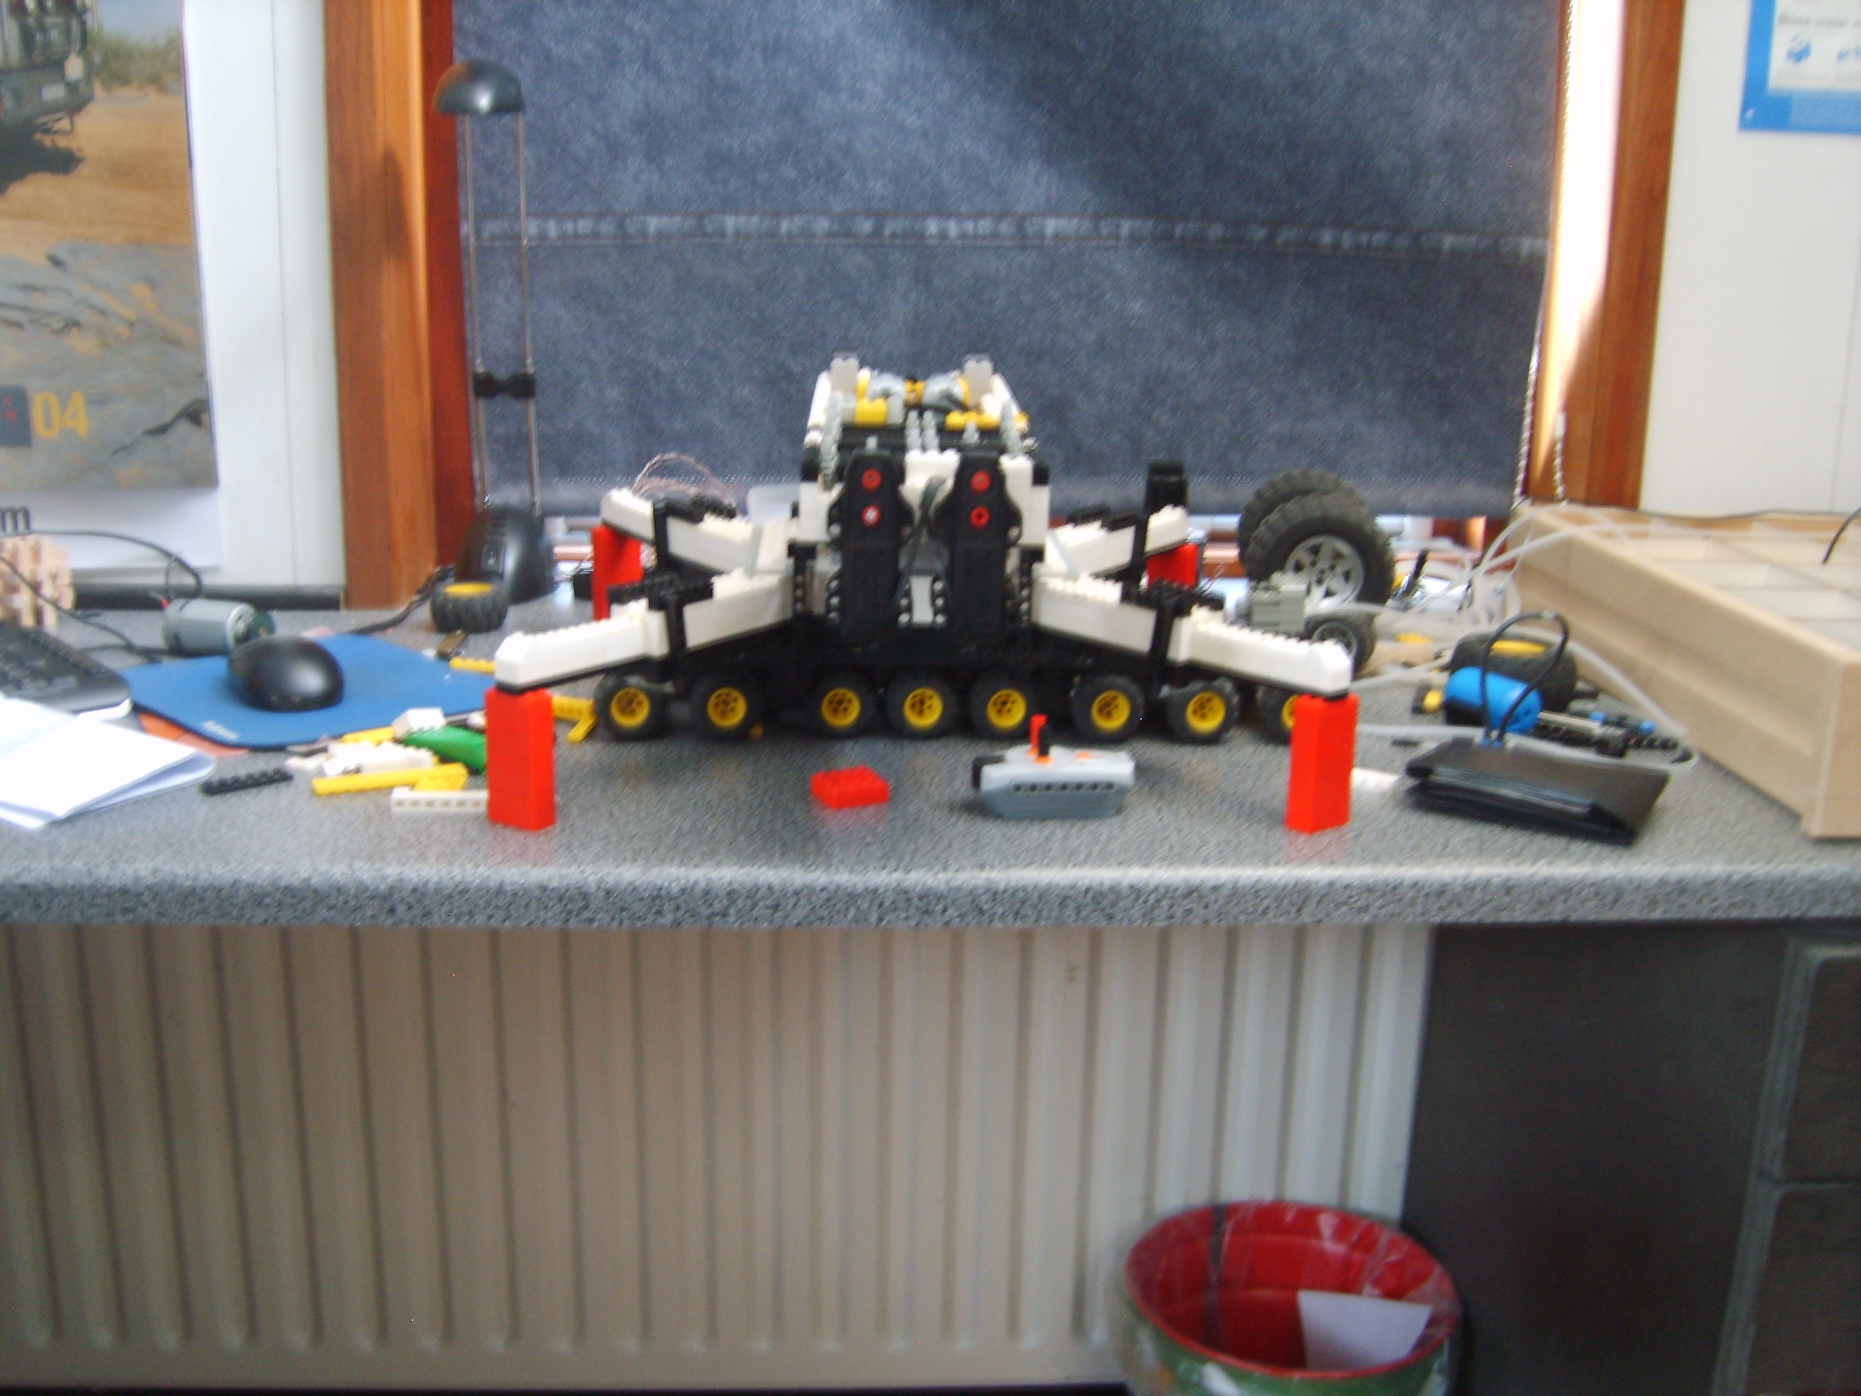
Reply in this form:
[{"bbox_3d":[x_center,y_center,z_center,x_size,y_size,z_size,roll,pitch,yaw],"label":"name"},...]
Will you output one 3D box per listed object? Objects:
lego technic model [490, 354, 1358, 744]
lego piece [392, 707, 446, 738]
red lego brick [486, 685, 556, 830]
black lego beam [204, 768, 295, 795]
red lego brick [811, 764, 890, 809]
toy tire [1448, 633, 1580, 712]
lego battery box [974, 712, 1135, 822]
[{"bbox_3d":[-0.013,-0.097,1.142,0.450,0.220,0.440,0,15,-3],"label":"lego technic model"},{"bbox_3d":[-0.298,0.015,1.097,0.016,0.012,0.024,-32,-15,35],"label":"lego piece"},{"bbox_3d":[-0.208,0.031,0.955,0.032,0.068,0.016,10,16,31],"label":"red lego brick"},{"bbox_3d":[-0.364,0.044,1.006,0.048,0.005,0.009,-11,19,-38],"label":"black lego beam"},{"bbox_3d":[-0.043,0.049,1.018,0.032,0.011,0.031,-6,16,-28],"label":"red lego brick"},{"bbox_3d":[0.390,-0.014,1.257,0.084,0.041,0.084,5,14,-1],"label":"toy tire"},{"bbox_3d":[0.064,0.035,0.985,0.083,0.049,0.036,-1,15,-6],"label":"lego battery box"}]

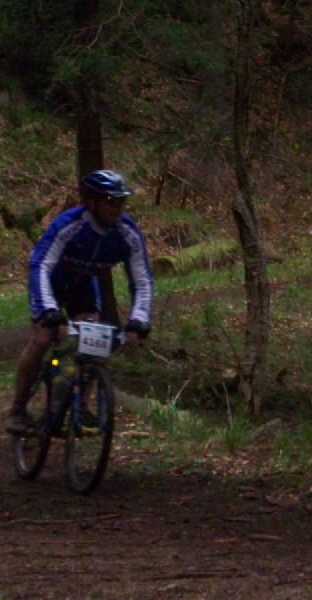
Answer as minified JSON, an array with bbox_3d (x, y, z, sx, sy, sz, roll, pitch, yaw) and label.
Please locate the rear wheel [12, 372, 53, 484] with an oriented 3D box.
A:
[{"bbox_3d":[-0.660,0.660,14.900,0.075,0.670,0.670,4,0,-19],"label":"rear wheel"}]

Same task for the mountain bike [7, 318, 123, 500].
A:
[{"bbox_3d":[-0.465,0.525,14.400,0.600,0.970,1.700,4,0,-19],"label":"mountain bike"}]

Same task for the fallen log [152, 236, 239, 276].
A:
[{"bbox_3d":[0.675,-0.580,37.300,0.340,0.340,2.830,0,5,23],"label":"fallen log"}]

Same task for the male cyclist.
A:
[{"bbox_3d":[-0.430,0.016,14.430,0.650,1.400,0.920,2,0,-19],"label":"male cyclist"}]

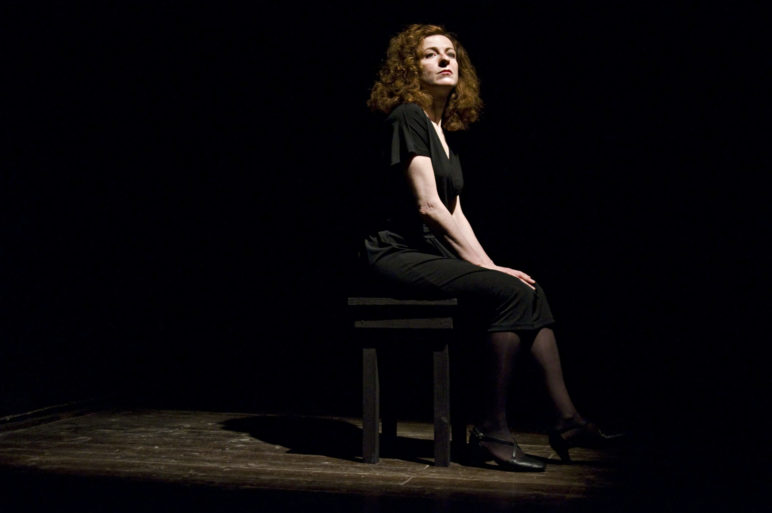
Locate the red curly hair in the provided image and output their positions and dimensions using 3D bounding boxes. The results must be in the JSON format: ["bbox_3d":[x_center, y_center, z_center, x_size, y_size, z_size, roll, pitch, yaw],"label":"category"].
[{"bbox_3d":[0.122,-0.567,3.440,0.310,0.335,0.360,-1,-1,45],"label":"red curly hair"}]

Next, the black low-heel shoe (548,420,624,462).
[{"bbox_3d":[0.612,0.556,3.335,0.240,0.110,0.085,-16,-4,11],"label":"black low-heel shoe"}]

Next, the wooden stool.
[{"bbox_3d":[0.093,0.381,3.465,0.347,0.508,0.347,0,-1,14],"label":"wooden stool"}]

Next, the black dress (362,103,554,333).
[{"bbox_3d":[0.226,-0.122,3.400,0.600,0.715,0.430,0,-1,20],"label":"black dress"}]

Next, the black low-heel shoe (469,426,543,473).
[{"bbox_3d":[0.360,0.573,3.265,0.245,0.125,0.085,0,-1,21],"label":"black low-heel shoe"}]

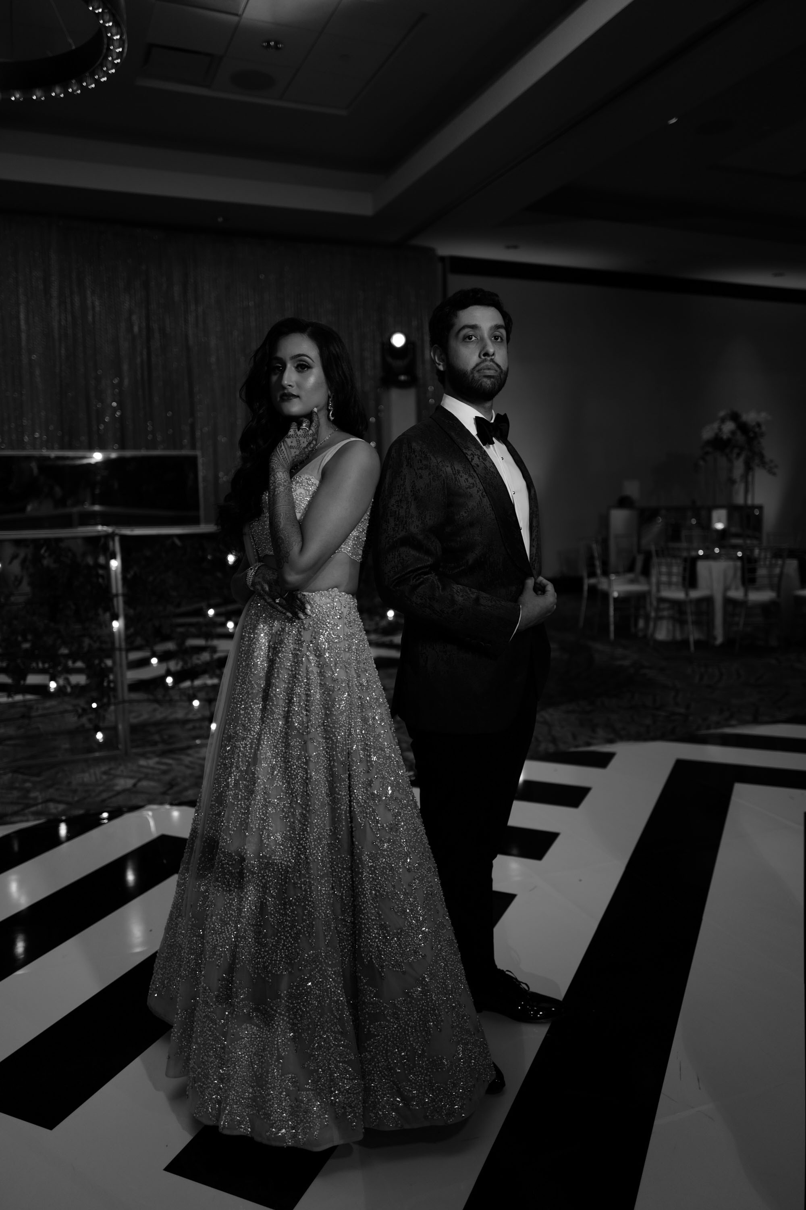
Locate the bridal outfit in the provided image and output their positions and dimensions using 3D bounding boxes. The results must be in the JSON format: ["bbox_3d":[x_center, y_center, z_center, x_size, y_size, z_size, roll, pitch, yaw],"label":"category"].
[{"bbox_3d":[-0.210,0.338,2.245,0.800,1.457,0.860,-7,9,-42],"label":"bridal outfit"}]

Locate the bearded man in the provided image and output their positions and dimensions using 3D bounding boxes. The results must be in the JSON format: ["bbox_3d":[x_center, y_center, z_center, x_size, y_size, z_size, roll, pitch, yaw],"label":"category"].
[{"bbox_3d":[0.159,0.176,2.247,0.430,1.806,0.530,3,8,32],"label":"bearded man"}]

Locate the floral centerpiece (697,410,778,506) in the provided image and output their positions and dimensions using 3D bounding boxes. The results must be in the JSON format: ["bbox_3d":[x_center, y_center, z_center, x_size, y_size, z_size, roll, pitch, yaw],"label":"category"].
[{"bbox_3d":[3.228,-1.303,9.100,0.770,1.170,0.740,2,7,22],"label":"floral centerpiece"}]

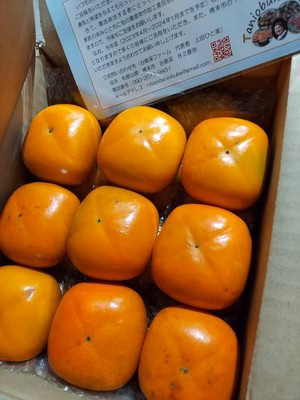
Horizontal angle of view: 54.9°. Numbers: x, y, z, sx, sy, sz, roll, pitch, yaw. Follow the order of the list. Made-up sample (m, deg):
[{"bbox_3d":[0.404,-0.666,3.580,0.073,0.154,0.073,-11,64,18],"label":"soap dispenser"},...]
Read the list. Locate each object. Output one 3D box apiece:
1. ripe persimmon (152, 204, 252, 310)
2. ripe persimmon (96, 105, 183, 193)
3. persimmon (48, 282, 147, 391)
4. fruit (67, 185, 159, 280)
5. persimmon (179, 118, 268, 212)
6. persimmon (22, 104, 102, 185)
[{"bbox_3d":[0.043,0.046,0.243,0.082,0.057,0.082,9,77,14],"label":"ripe persimmon"},{"bbox_3d":[-0.007,-0.048,0.279,0.082,0.058,0.082,9,77,14],"label":"ripe persimmon"},{"bbox_3d":[-0.043,0.112,0.243,0.079,0.055,0.079,9,77,14],"label":"persimmon"},{"bbox_3d":[-0.033,0.029,0.263,0.081,0.057,0.081,9,77,14],"label":"fruit"},{"bbox_3d":[0.068,-0.032,0.261,0.078,0.055,0.078,9,77,14],"label":"persimmon"},{"bbox_3d":[-0.089,-0.057,0.299,0.079,0.056,0.079,9,77,14],"label":"persimmon"}]

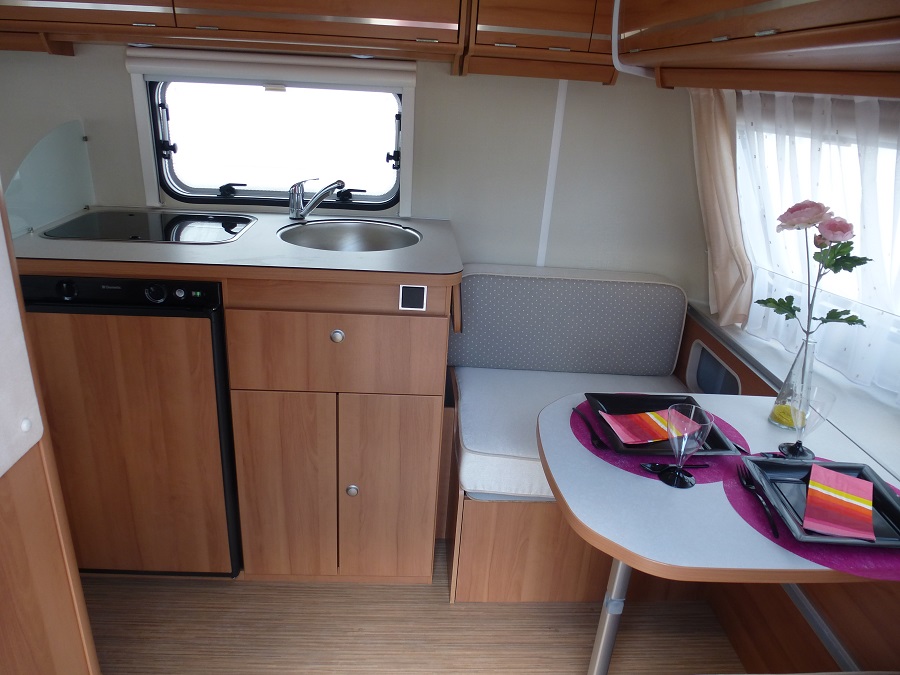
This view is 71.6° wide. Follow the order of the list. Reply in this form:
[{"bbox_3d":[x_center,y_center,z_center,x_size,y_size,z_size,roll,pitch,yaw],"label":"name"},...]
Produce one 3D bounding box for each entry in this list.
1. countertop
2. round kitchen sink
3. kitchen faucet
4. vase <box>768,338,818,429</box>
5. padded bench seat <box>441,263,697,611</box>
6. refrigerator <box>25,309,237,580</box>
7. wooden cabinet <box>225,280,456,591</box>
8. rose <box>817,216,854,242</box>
[{"bbox_3d":[-0.512,-0.252,1.633,1.068,0.035,0.604,2,21,-4],"label":"countertop"},{"bbox_3d":[-0.271,-0.219,1.716,0.390,0.135,0.390,2,21,-4],"label":"round kitchen sink"},{"bbox_3d":[-0.379,-0.393,1.784,0.225,0.132,0.050,19,27,35],"label":"kitchen faucet"},{"bbox_3d":[0.673,0.085,1.203,0.071,0.172,0.071,2,21,-4],"label":"vase"},{"bbox_3d":[0.364,0.250,1.845,0.715,0.772,0.650,2,21,-4],"label":"padded bench seat"},{"bbox_3d":[-0.788,0.178,1.764,0.486,0.807,0.520,2,21,-4],"label":"refrigerator"},{"bbox_3d":[-0.291,0.169,1.823,0.508,0.869,0.570,2,21,-4],"label":"wooden cabinet"},{"bbox_3d":[0.677,-0.188,1.095,0.063,0.043,0.060,2,21,-4],"label":"rose"}]

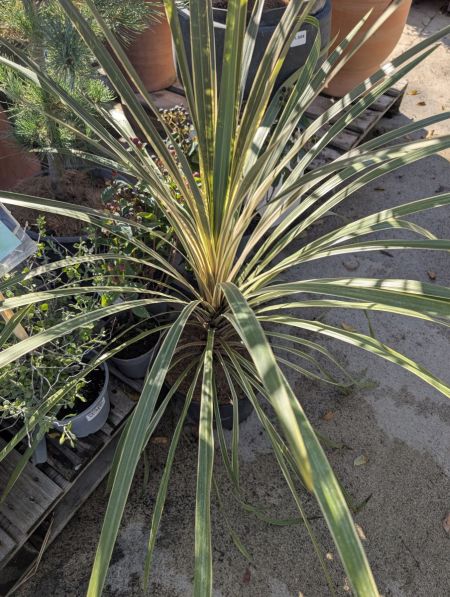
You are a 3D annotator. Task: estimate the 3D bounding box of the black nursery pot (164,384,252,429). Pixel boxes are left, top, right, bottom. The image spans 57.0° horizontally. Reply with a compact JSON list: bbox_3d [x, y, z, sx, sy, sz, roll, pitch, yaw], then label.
[{"bbox_3d":[-0.025,0.240,1.295,0.312,0.250,0.312,0,50,0],"label":"black nursery pot"}]

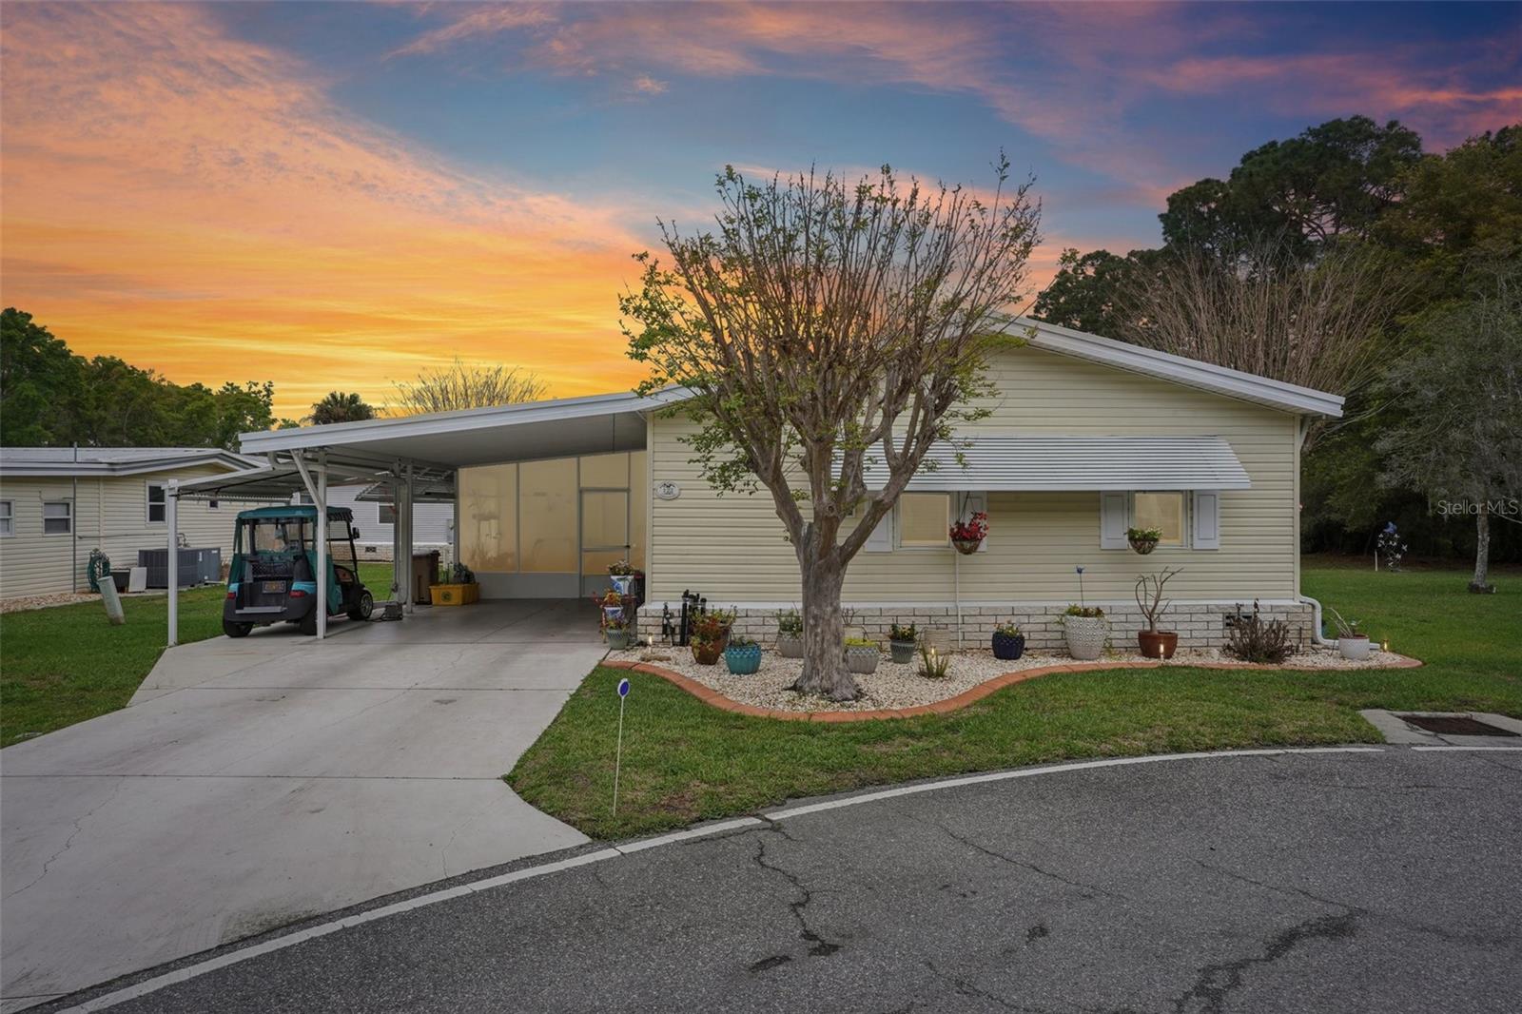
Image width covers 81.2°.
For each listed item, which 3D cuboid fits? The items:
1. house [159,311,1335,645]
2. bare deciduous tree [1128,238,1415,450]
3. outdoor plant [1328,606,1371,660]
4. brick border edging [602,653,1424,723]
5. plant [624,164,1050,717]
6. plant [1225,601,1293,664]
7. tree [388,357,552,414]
[{"bbox_3d":[0.000,-0.300,16.500,13.700,4.100,12.400,0,0,0],"label":"house"},{"bbox_3d":[9.300,-1.650,16.500,5.400,6.750,5.200,0,0,0],"label":"bare deciduous tree"},{"bbox_3d":[6.780,1.440,10.200,0.480,0.620,0.420,0,0,0],"label":"outdoor plant"},{"bbox_3d":[2.780,1.690,8.750,8.950,0.110,3.000,0,0,0],"label":"brick border edging"},{"bbox_3d":[0.640,-0.720,8.100,3.750,4.880,3.500,0,0,0],"label":"plant"},{"bbox_3d":[5.680,1.420,10.120,0.770,0.710,0.650,0,0,0],"label":"plant"},{"bbox_3d":[-7.900,-1.150,24.000,4.400,5.800,4.300,0,0,0],"label":"tree"}]

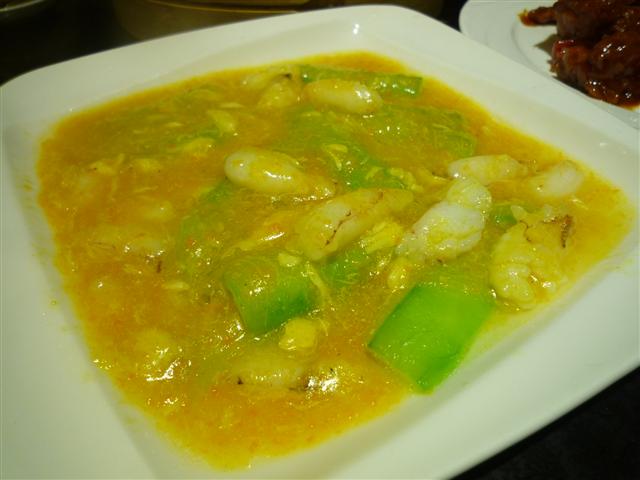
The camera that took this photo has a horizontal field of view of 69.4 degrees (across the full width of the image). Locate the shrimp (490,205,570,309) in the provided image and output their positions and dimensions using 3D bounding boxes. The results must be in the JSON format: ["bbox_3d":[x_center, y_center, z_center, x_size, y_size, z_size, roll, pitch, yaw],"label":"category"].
[{"bbox_3d":[0.083,0.005,0.181,0.026,0.021,0.054,24,50,20],"label":"shrimp"}]

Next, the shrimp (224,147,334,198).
[{"bbox_3d":[-0.019,-0.031,0.214,0.053,0.018,0.021,14,47,11],"label":"shrimp"}]

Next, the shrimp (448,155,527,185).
[{"bbox_3d":[0.081,-0.034,0.224,0.040,0.015,0.016,-3,46,-5],"label":"shrimp"}]

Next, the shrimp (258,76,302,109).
[{"bbox_3d":[-0.024,-0.086,0.269,0.017,0.015,0.032,28,51,22],"label":"shrimp"}]

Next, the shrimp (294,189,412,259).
[{"bbox_3d":[0.015,-0.007,0.192,0.057,0.019,0.022,-26,52,-25],"label":"shrimp"}]

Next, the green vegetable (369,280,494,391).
[{"bbox_3d":[0.038,0.030,0.156,0.031,0.012,0.036,24,46,32],"label":"green vegetable"}]

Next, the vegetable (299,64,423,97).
[{"bbox_3d":[0.024,-0.098,0.283,0.075,0.010,0.017,9,46,6],"label":"vegetable"}]

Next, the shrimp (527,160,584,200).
[{"bbox_3d":[0.112,-0.028,0.219,0.030,0.017,0.018,-17,49,-18],"label":"shrimp"}]

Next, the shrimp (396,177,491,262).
[{"bbox_3d":[0.052,-0.009,0.193,0.053,0.021,0.024,-33,56,-30],"label":"shrimp"}]

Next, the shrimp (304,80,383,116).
[{"bbox_3d":[0.013,-0.082,0.264,0.045,0.018,0.020,13,47,10],"label":"shrimp"}]

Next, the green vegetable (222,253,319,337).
[{"bbox_3d":[-0.018,0.019,0.166,0.027,0.012,0.024,-29,54,-27],"label":"green vegetable"}]

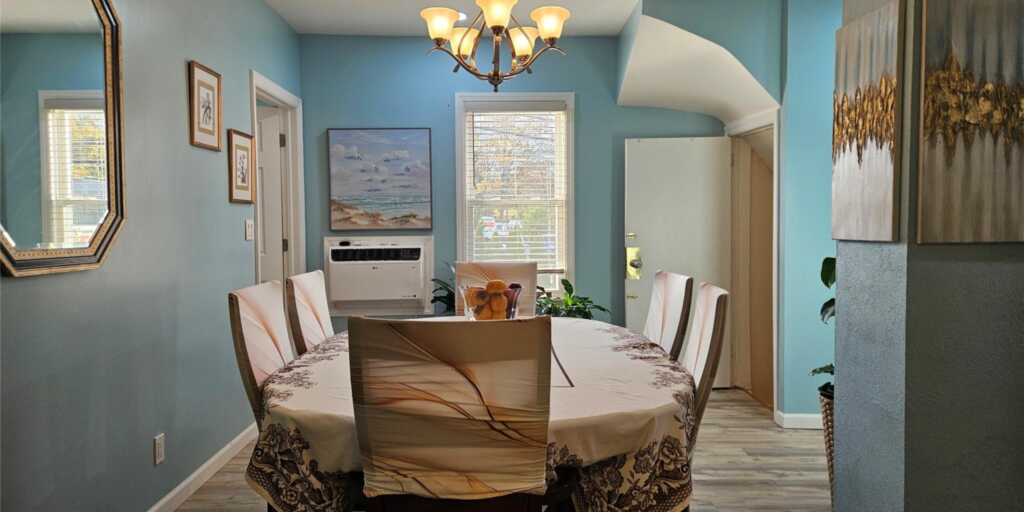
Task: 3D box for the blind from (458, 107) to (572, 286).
[{"bbox_3d":[0.022,-0.465,5.016,0.760,1.290,0.050,0,3,-2],"label":"blind"}]

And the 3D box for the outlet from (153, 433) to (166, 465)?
[{"bbox_3d":[-1.465,0.811,2.839,0.012,0.117,0.075,0,3,-2],"label":"outlet"}]

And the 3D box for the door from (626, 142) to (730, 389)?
[{"bbox_3d":[1.245,0.048,5.099,0.776,1.859,0.045,0,3,7],"label":"door"}]

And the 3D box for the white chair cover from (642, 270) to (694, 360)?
[{"bbox_3d":[0.595,0.306,2.784,0.160,0.470,0.430,-1,3,-5],"label":"white chair cover"}]

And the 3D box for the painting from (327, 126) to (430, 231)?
[{"bbox_3d":[-0.974,-0.568,5.070,0.761,0.756,0.035,-1,3,-2],"label":"painting"}]

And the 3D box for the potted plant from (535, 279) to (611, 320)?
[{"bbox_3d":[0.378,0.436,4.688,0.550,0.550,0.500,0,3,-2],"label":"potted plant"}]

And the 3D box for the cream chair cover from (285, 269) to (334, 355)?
[{"bbox_3d":[-0.805,0.301,2.787,0.140,0.460,0.430,-1,3,-2],"label":"cream chair cover"}]

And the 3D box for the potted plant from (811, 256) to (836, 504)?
[{"bbox_3d":[1.524,0.507,2.949,0.480,1.200,0.480,0,3,-2],"label":"potted plant"}]

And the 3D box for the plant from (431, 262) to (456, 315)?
[{"bbox_3d":[-0.429,0.319,4.690,0.380,0.550,0.360,-1,3,-2],"label":"plant"}]

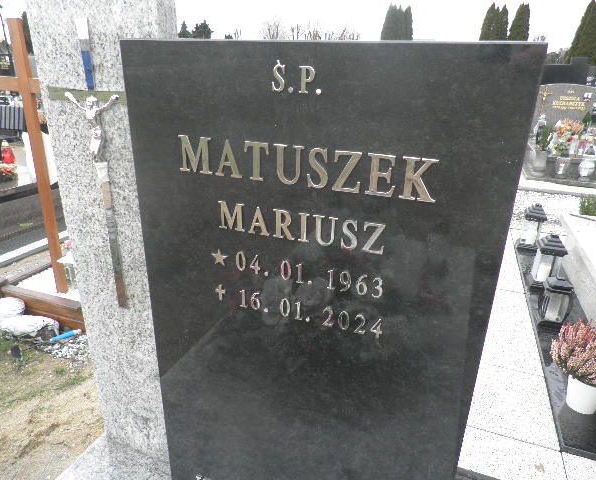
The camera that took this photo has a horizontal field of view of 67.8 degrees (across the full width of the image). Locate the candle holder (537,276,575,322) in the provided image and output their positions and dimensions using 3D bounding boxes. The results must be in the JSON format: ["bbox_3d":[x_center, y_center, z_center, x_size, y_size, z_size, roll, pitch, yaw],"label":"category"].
[{"bbox_3d":[1.326,0.298,2.276,0.128,0.247,0.128,9,23,18],"label":"candle holder"}]

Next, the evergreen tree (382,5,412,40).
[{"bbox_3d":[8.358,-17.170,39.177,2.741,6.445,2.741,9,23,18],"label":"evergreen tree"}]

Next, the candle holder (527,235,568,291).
[{"bbox_3d":[1.469,0.124,2.609,0.148,0.335,0.148,9,23,18],"label":"candle holder"}]

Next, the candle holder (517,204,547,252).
[{"bbox_3d":[1.693,-0.098,3.197,0.144,0.329,0.144,9,23,18],"label":"candle holder"}]

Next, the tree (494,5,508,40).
[{"bbox_3d":[11.923,-11.479,26.911,0.938,4.987,0.938,9,23,18],"label":"tree"}]

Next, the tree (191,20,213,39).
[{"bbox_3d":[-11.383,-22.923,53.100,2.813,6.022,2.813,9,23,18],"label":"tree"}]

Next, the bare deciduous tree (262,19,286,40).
[{"bbox_3d":[-2.837,-22.053,51.141,3.155,6.249,3.155,9,23,18],"label":"bare deciduous tree"}]

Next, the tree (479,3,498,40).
[{"bbox_3d":[11.101,-11.555,26.927,1.172,5.076,1.172,9,23,18],"label":"tree"}]

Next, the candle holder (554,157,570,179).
[{"bbox_3d":[3.036,-0.828,5.055,0.125,0.236,0.125,9,23,18],"label":"candle holder"}]

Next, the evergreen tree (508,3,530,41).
[{"bbox_3d":[12.976,-11.534,26.935,1.172,5.122,1.172,9,23,18],"label":"evergreen tree"}]

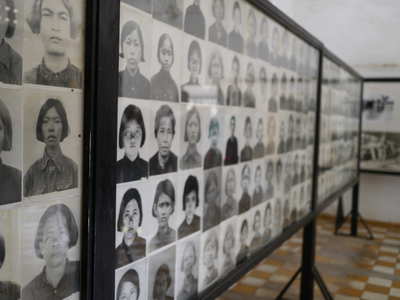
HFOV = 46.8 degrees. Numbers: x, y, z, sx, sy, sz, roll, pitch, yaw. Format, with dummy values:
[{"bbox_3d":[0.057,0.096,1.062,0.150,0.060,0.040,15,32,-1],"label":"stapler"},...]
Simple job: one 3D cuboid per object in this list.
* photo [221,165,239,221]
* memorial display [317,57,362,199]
[{"bbox_3d":[0.139,0.191,2.086,0.010,0.243,0.194,3,4,26],"label":"photo"},{"bbox_3d":[1.538,-0.193,4.965,0.050,1.296,2.489,4,4,26],"label":"memorial display"}]

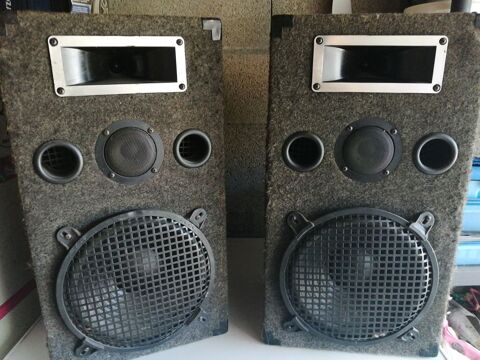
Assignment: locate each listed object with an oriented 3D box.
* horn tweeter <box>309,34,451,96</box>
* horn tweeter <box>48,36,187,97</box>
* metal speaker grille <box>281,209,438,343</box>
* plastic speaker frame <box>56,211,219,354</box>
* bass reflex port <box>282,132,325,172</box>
[{"bbox_3d":[0.206,-0.178,0.558,0.189,0.080,0.050,1,16,6],"label":"horn tweeter"},{"bbox_3d":[-0.181,-0.174,0.552,0.189,0.080,0.050,-7,17,-20],"label":"horn tweeter"},{"bbox_3d":[0.202,0.168,0.623,0.260,0.260,0.032,1,16,6],"label":"metal speaker grille"},{"bbox_3d":[-0.175,0.168,0.634,0.260,0.260,0.060,-7,17,-20],"label":"plastic speaker frame"},{"bbox_3d":[0.103,-0.053,0.598,0.066,0.066,0.060,2,17,7],"label":"bass reflex port"}]

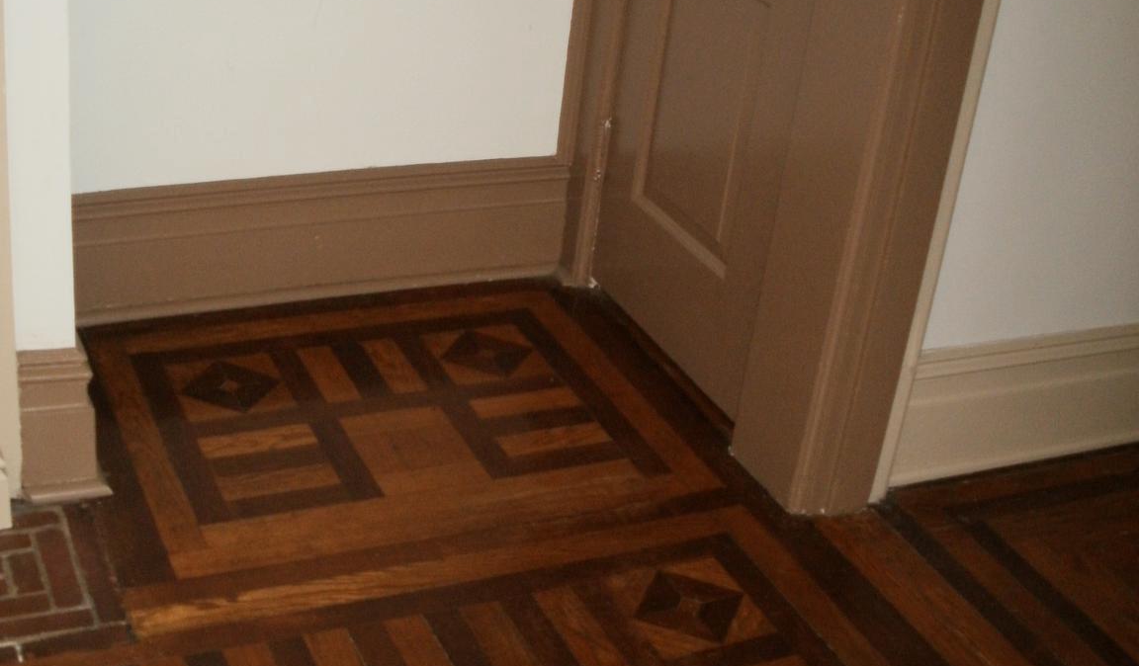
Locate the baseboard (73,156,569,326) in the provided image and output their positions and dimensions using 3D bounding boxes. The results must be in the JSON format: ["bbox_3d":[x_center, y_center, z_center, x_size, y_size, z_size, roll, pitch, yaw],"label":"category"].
[{"bbox_3d":[-0.449,-0.174,2.879,0.960,0.240,0.038,-7,30,-26],"label":"baseboard"}]

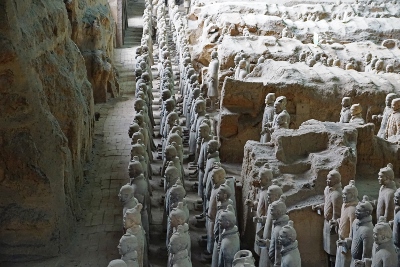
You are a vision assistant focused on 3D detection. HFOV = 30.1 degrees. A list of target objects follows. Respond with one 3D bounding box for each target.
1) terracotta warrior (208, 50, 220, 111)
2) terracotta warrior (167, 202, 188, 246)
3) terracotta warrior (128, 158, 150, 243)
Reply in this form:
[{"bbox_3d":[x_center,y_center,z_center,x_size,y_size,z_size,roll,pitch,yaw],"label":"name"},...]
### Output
[{"bbox_3d":[0.437,-1.595,22.459,0.390,1.830,0.550,0,16,-4],"label":"terracotta warrior"},{"bbox_3d":[-0.304,1.815,10.304,0.410,1.820,0.550,0,16,-4],"label":"terracotta warrior"},{"bbox_3d":[-0.979,1.284,12.151,0.410,1.820,0.550,0,16,-4],"label":"terracotta warrior"}]

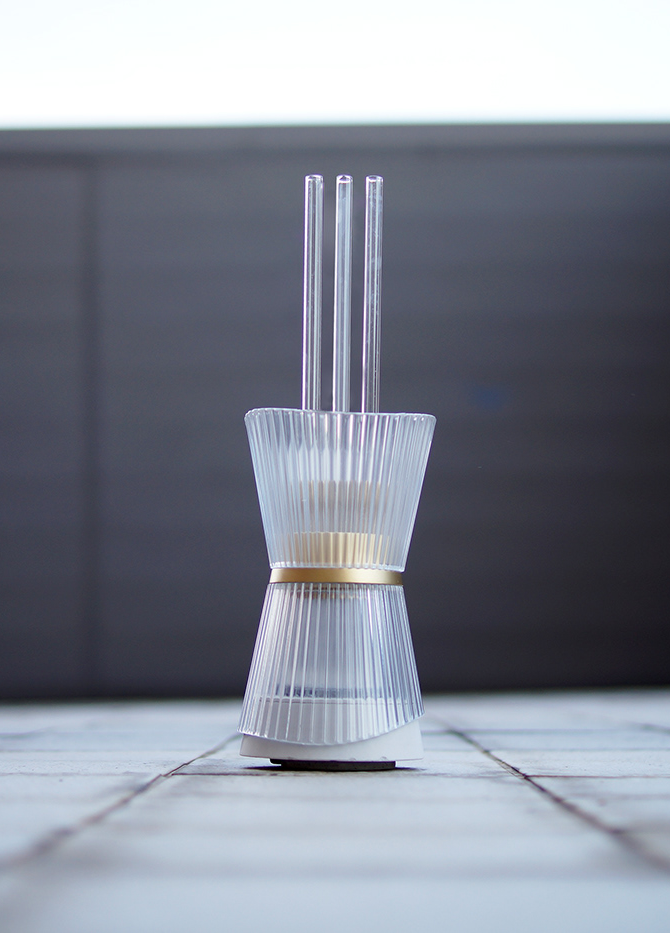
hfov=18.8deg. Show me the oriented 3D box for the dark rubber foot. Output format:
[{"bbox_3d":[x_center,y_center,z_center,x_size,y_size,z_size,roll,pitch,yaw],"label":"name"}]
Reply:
[{"bbox_3d":[-0.001,0.136,0.925,0.057,0.005,0.057,0,-6,0],"label":"dark rubber foot"}]

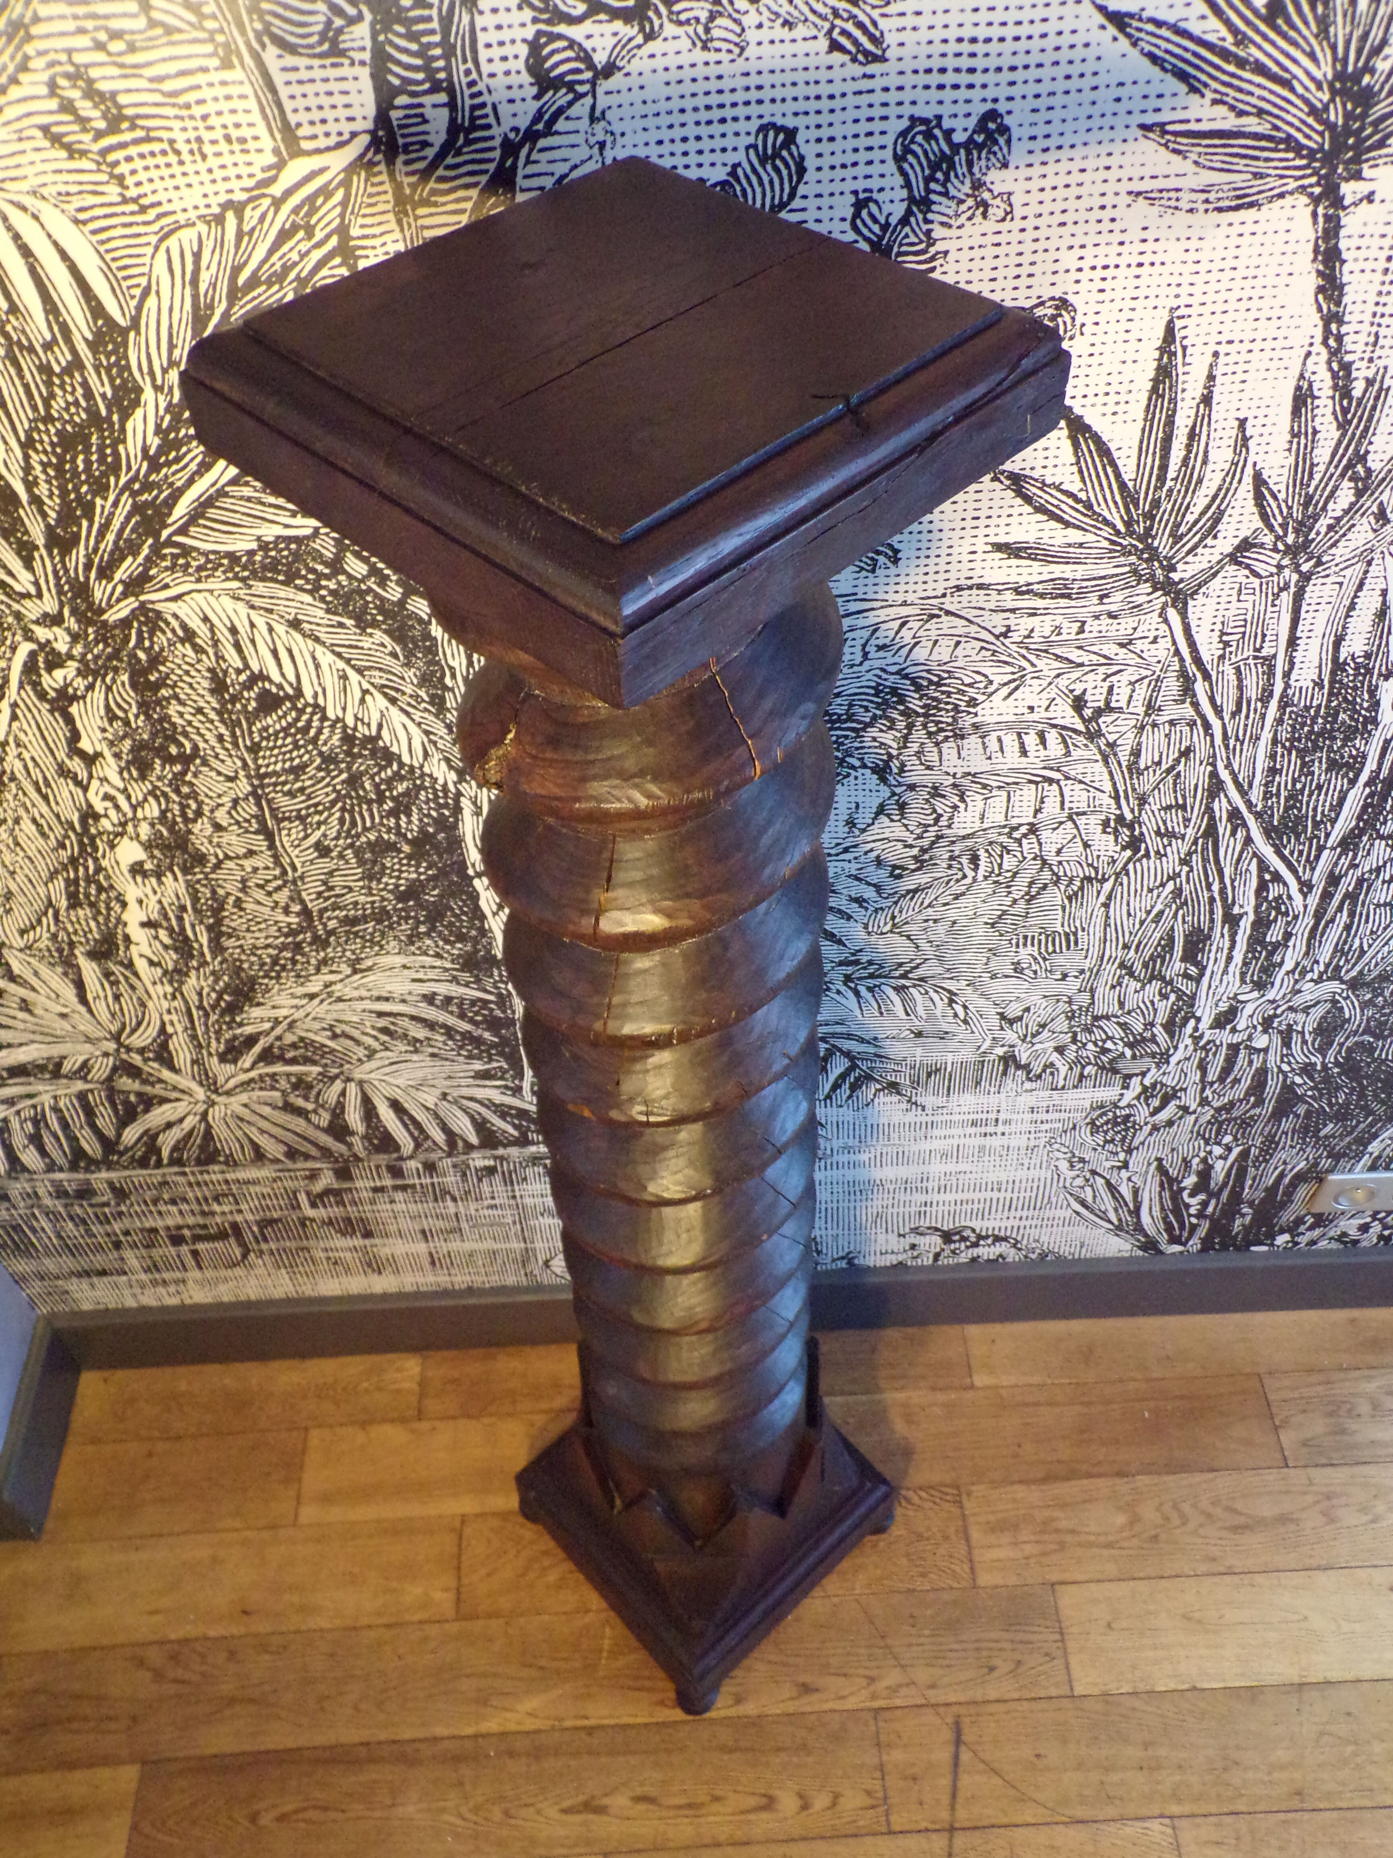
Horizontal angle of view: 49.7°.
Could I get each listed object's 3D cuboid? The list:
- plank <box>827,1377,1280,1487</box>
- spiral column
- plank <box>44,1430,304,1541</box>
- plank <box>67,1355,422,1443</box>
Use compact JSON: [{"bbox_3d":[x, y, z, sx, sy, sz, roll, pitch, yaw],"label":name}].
[{"bbox_3d":[0.367,0.554,1.656,0.525,0.018,0.104,-3,49,-2],"label":"plank"},{"bbox_3d":[-0.009,0.203,1.107,0.260,1.279,0.260,-37,58,-27],"label":"spiral column"},{"bbox_3d":[-0.556,0.600,1.629,0.266,0.018,0.104,-3,49,-2],"label":"plank"},{"bbox_3d":[-0.501,0.527,1.692,0.387,0.018,0.082,-3,49,-2],"label":"plank"}]

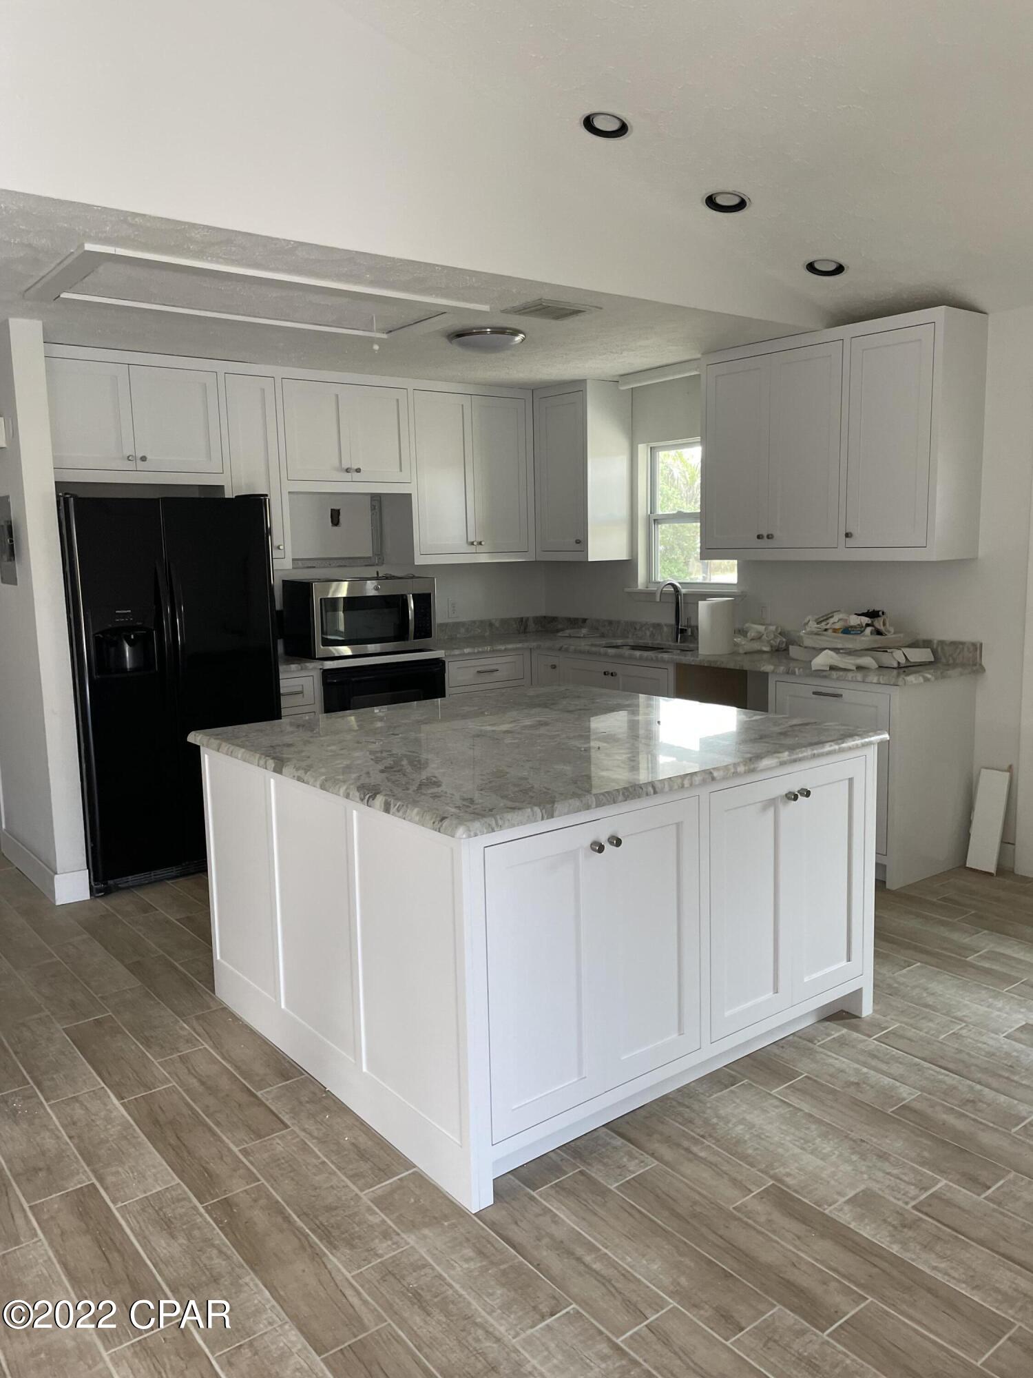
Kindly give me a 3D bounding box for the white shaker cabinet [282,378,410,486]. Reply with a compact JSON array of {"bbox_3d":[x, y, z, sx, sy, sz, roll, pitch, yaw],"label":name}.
[{"bbox_3d":[-1.017,-1.406,5.780,0.777,0.540,0.358,-7,10,-37],"label":"white shaker cabinet"}]

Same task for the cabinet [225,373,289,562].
[{"bbox_3d":[-1.440,-1.134,5.445,0.302,0.983,0.368,-7,10,-37],"label":"cabinet"}]

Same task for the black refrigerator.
[{"bbox_3d":[-1.727,-0.037,5.024,0.902,1.759,0.811,-7,10,-37],"label":"black refrigerator"}]

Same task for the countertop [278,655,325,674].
[{"bbox_3d":[-1.333,-0.126,5.505,0.355,0.038,0.646,-7,10,-37],"label":"countertop"}]

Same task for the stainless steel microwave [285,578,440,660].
[{"bbox_3d":[-0.874,-0.414,5.829,0.760,0.403,0.385,-7,10,-37],"label":"stainless steel microwave"}]

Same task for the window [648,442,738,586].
[{"bbox_3d":[1.040,-1.019,6.017,0.080,0.855,0.755,-7,10,-37],"label":"window"}]

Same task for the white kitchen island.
[{"bbox_3d":[0.045,0.585,3.320,1.605,0.923,1.555,-7,10,-37],"label":"white kitchen island"}]

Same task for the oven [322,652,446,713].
[{"bbox_3d":[-0.868,0.253,5.874,0.761,0.917,0.645,-7,10,-37],"label":"oven"}]

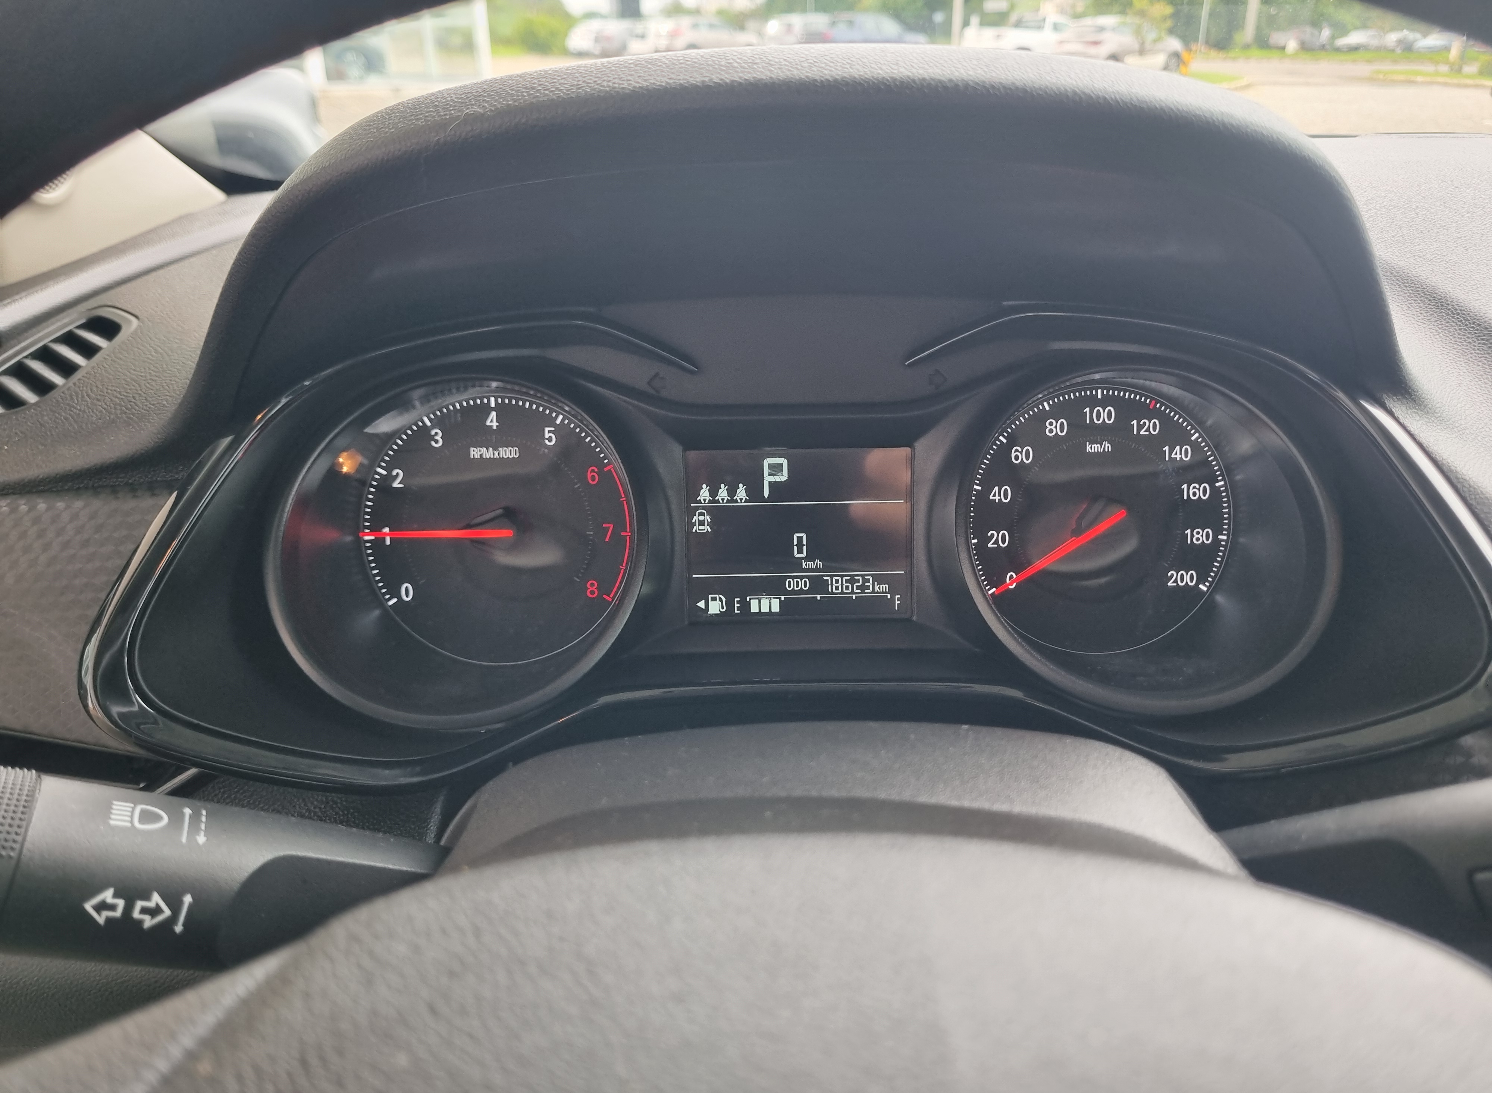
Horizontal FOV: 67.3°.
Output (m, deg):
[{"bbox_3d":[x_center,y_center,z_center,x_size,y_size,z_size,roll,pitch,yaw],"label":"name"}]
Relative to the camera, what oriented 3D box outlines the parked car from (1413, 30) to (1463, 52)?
[{"bbox_3d":[47.886,-34.944,77.345,4.100,1.430,1.700,-14,28,-28],"label":"parked car"}]

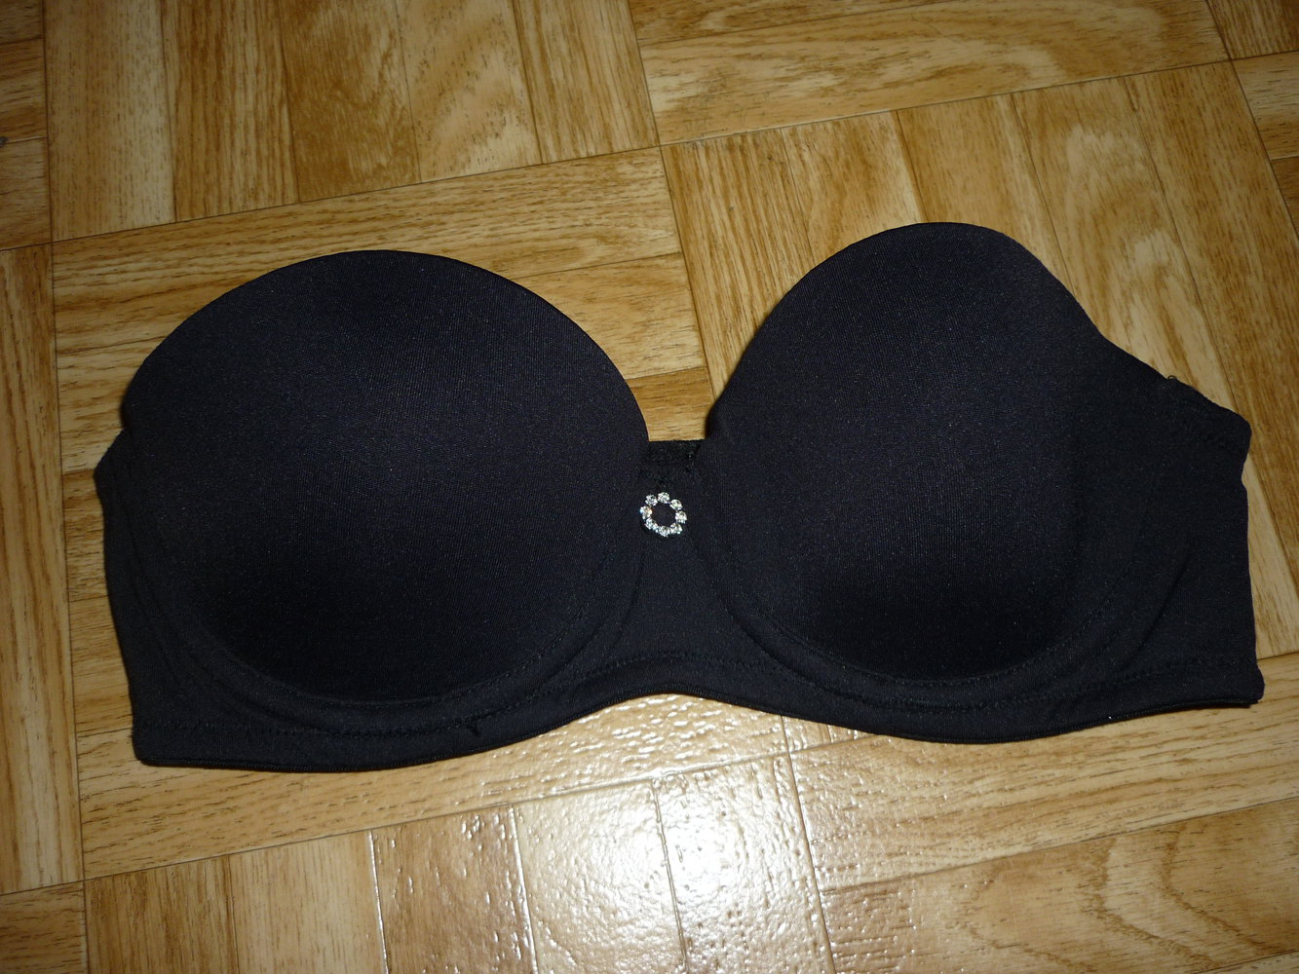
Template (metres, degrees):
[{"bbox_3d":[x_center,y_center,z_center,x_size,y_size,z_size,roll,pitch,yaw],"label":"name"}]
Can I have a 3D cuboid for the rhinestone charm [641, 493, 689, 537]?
[{"bbox_3d":[0.004,0.008,0.375,0.014,0.004,0.014,1,73,0],"label":"rhinestone charm"}]

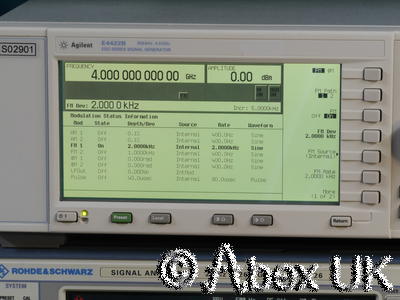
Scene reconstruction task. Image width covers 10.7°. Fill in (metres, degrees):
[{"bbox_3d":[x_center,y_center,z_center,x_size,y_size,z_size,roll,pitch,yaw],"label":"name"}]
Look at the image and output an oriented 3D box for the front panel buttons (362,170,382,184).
[{"bbox_3d":[0.109,0.018,1.356,0.012,0.008,0.004,1,10,5],"label":"front panel buttons"}]

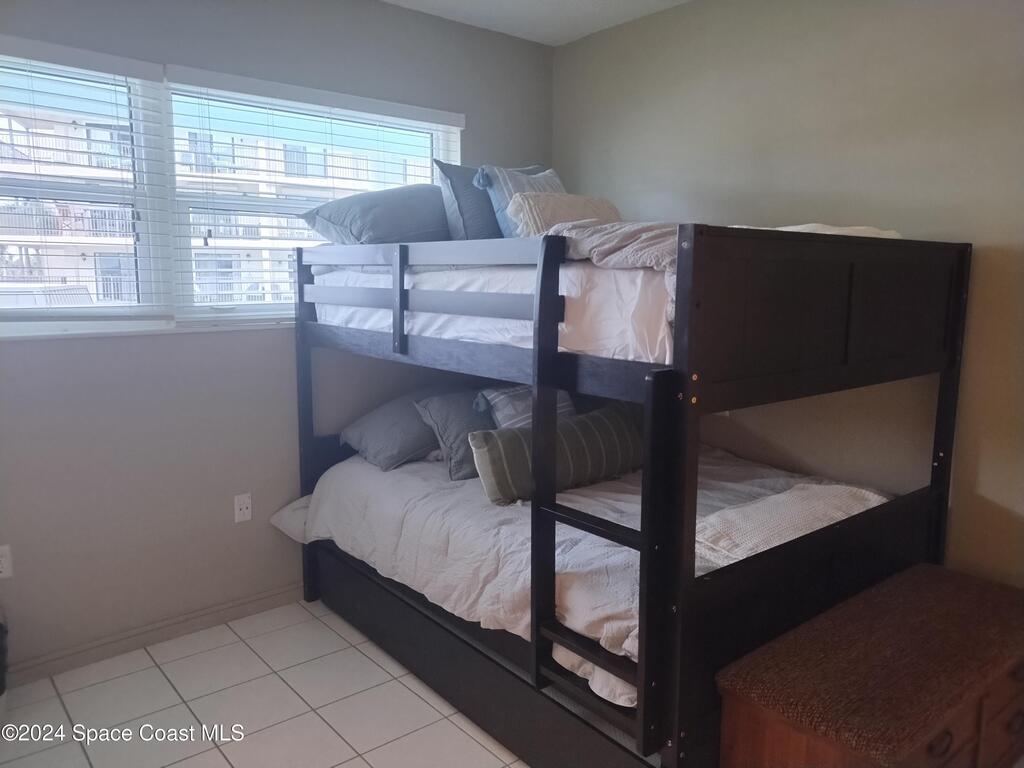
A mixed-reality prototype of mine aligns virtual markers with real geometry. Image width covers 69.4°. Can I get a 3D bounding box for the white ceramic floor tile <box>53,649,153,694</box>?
[{"bbox_3d":[-1.506,1.066,2.741,0.316,0.010,0.175,-6,10,-40],"label":"white ceramic floor tile"}]

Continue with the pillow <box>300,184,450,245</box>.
[{"bbox_3d":[-0.466,-0.691,3.157,0.680,0.240,0.500,-6,24,-40],"label":"pillow"}]

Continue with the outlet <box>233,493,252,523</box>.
[{"bbox_3d":[-1.134,0.523,3.123,0.069,0.115,0.008,-6,10,-41],"label":"outlet"}]

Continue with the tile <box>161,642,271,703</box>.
[{"bbox_3d":[-1.101,1.067,2.757,0.316,0.010,0.316,-6,10,-40],"label":"tile"}]

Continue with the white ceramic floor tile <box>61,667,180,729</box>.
[{"bbox_3d":[-1.345,1.093,2.553,0.316,0.010,0.316,-6,10,-40],"label":"white ceramic floor tile"}]

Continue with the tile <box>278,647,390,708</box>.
[{"bbox_3d":[-0.650,1.076,2.720,0.316,0.010,0.316,-6,10,-40],"label":"tile"}]

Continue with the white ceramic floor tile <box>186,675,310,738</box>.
[{"bbox_3d":[-0.894,1.101,2.515,0.316,0.010,0.316,-6,10,-40],"label":"white ceramic floor tile"}]

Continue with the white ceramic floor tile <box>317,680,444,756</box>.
[{"bbox_3d":[-0.444,1.109,2.477,0.316,0.010,0.316,-6,10,-40],"label":"white ceramic floor tile"}]

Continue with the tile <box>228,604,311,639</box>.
[{"bbox_3d":[-1.022,1.014,3.158,0.316,0.010,0.194,-6,10,-40],"label":"tile"}]

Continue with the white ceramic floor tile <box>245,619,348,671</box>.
[{"bbox_3d":[-0.856,1.042,2.962,0.316,0.010,0.316,-6,10,-40],"label":"white ceramic floor tile"}]

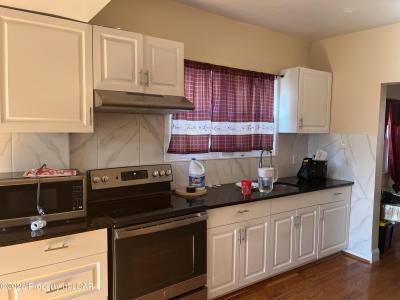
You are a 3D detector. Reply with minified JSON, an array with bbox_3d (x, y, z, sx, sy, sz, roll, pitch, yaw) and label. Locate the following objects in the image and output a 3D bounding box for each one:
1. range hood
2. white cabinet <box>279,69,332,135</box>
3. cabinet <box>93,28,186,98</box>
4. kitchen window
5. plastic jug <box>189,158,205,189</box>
[{"bbox_3d":[-0.488,-0.381,2.445,0.762,0.141,0.490,-2,4,-33],"label":"range hood"},{"bbox_3d":[1.305,-0.582,3.714,0.598,0.754,0.303,-2,4,-33],"label":"white cabinet"},{"bbox_3d":[-0.533,-0.682,2.496,0.760,0.451,0.320,-2,4,-33],"label":"cabinet"},{"bbox_3d":[0.305,-0.398,3.235,1.517,0.960,0.085,-2,4,-33],"label":"kitchen window"},{"bbox_3d":[-0.038,0.241,2.938,0.158,0.300,0.120,0,4,-1],"label":"plastic jug"}]

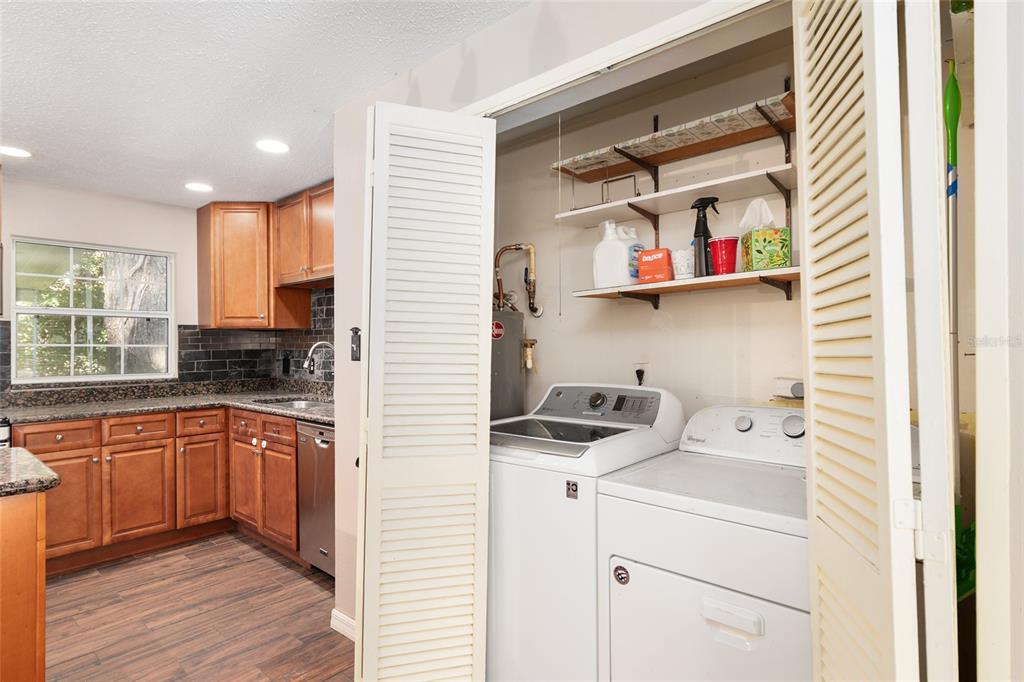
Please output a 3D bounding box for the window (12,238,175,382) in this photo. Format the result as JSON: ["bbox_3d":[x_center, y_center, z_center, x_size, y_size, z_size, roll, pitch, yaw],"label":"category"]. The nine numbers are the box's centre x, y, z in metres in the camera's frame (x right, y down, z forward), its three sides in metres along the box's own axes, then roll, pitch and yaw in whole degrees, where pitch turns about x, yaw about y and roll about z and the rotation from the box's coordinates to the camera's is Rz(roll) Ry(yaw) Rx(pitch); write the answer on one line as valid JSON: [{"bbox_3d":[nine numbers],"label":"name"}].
[{"bbox_3d":[-2.802,-0.186,3.484,0.080,0.924,0.870,-1,-2,41],"label":"window"}]

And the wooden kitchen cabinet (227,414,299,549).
[{"bbox_3d":[-1.327,0.822,3.345,0.940,0.792,0.608,-1,-2,41],"label":"wooden kitchen cabinet"}]

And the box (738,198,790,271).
[{"bbox_3d":[0.799,-0.328,1.624,0.110,0.228,0.110,-1,-1,9],"label":"box"}]

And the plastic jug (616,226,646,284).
[{"bbox_3d":[0.467,-0.317,1.973,0.128,0.243,0.090,-1,-1,30],"label":"plastic jug"}]

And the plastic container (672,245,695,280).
[{"bbox_3d":[0.603,-0.264,1.793,0.085,0.118,0.085,-1,-2,41],"label":"plastic container"}]

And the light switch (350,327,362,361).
[{"bbox_3d":[-0.658,0.013,2.160,0.055,0.145,0.030,-1,-2,41],"label":"light switch"}]

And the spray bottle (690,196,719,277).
[{"bbox_3d":[0.645,-0.345,1.719,0.098,0.272,0.062,-1,-1,28],"label":"spray bottle"}]

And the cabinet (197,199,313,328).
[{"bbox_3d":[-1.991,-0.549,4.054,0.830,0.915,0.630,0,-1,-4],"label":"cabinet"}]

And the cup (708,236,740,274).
[{"bbox_3d":[0.690,-0.269,1.668,0.094,0.118,0.094,-1,-2,41],"label":"cup"}]

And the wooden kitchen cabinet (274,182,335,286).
[{"bbox_3d":[-1.260,-0.697,3.503,0.950,0.612,0.325,-1,-2,41],"label":"wooden kitchen cabinet"}]

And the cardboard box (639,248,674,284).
[{"bbox_3d":[0.519,-0.261,1.841,0.104,0.121,0.070,-1,-1,30],"label":"cardboard box"}]

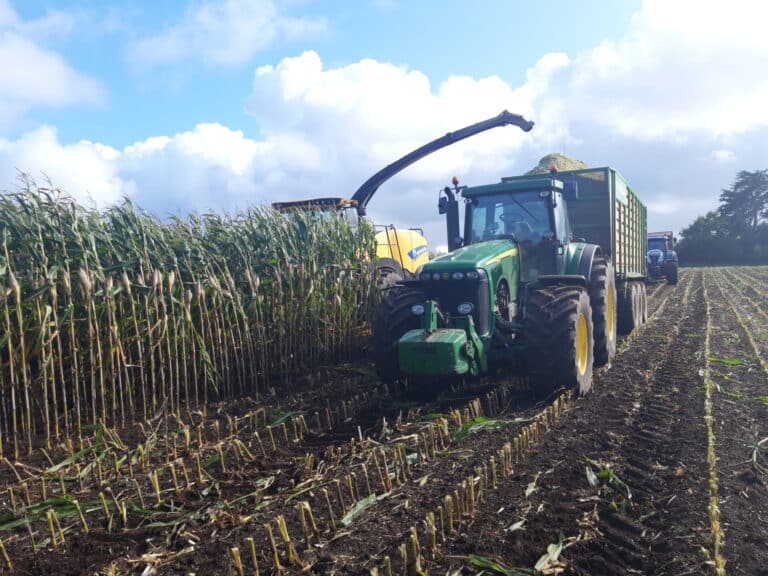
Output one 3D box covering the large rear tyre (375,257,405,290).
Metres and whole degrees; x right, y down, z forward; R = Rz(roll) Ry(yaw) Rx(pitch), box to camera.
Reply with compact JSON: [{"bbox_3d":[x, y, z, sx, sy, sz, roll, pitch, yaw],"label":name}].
[{"bbox_3d":[-0.120,0.180,16.500,0.720,1.900,1.900,1,3,28],"label":"large rear tyre"}]

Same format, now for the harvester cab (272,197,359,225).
[{"bbox_3d":[-1.770,-1.420,15.900,2.000,1.900,1.900,1,3,28],"label":"harvester cab"}]

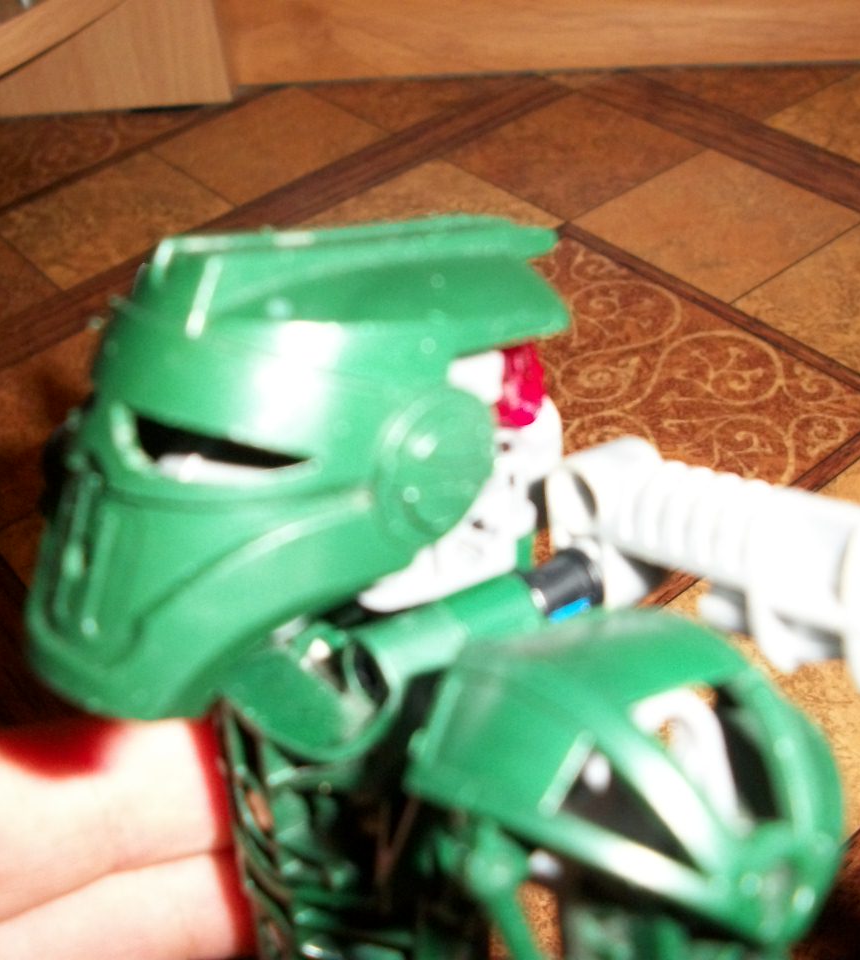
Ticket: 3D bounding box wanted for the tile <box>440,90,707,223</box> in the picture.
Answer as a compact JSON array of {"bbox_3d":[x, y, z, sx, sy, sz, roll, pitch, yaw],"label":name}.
[{"bbox_3d":[0.086,-0.193,0.776,0.118,0.009,0.118,-31,46,-24],"label":"tile"}]

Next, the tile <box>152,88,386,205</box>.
[{"bbox_3d":[-0.104,-0.213,0.834,0.118,0.009,0.118,-31,46,-24],"label":"tile"}]

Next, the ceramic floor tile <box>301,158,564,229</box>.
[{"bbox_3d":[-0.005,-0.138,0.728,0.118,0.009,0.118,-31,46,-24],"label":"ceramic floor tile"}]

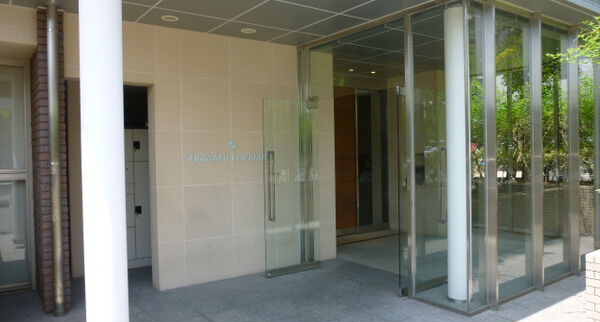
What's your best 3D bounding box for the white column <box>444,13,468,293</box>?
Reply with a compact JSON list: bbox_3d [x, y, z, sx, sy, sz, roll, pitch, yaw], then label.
[{"bbox_3d":[1.516,-0.077,4.173,0.215,2.840,0.215,-2,1,-34],"label":"white column"}]

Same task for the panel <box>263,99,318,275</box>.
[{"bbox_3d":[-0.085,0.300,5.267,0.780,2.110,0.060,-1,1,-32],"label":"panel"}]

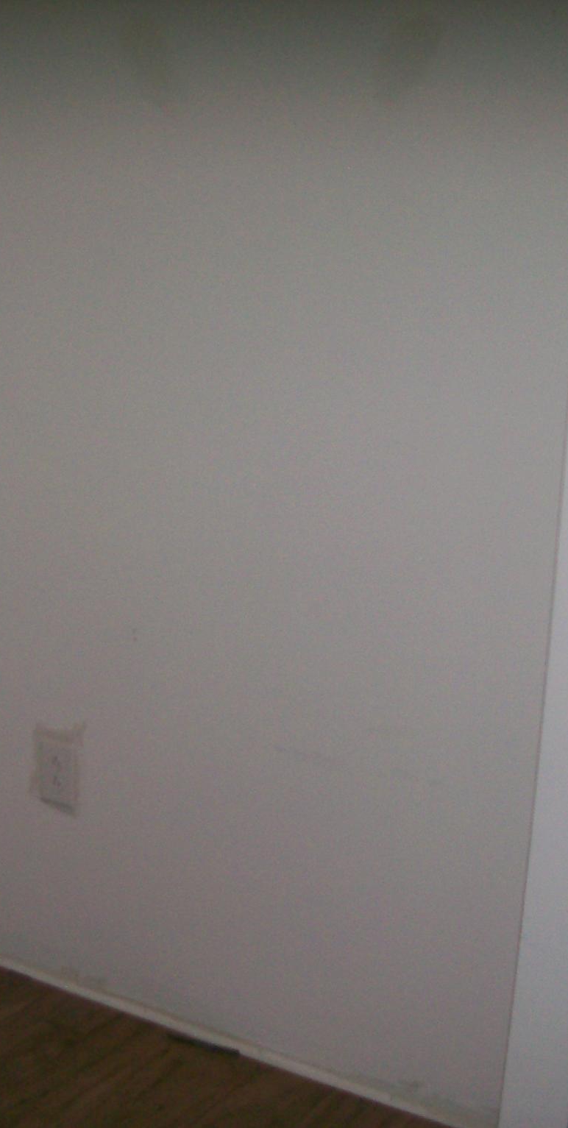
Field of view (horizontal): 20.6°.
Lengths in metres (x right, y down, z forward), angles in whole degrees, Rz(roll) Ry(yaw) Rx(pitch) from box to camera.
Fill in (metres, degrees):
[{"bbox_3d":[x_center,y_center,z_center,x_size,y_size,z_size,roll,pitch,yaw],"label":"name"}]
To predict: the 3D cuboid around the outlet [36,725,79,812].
[{"bbox_3d":[-0.391,0.361,2.695,0.072,0.116,0.012,11,17,30],"label":"outlet"}]

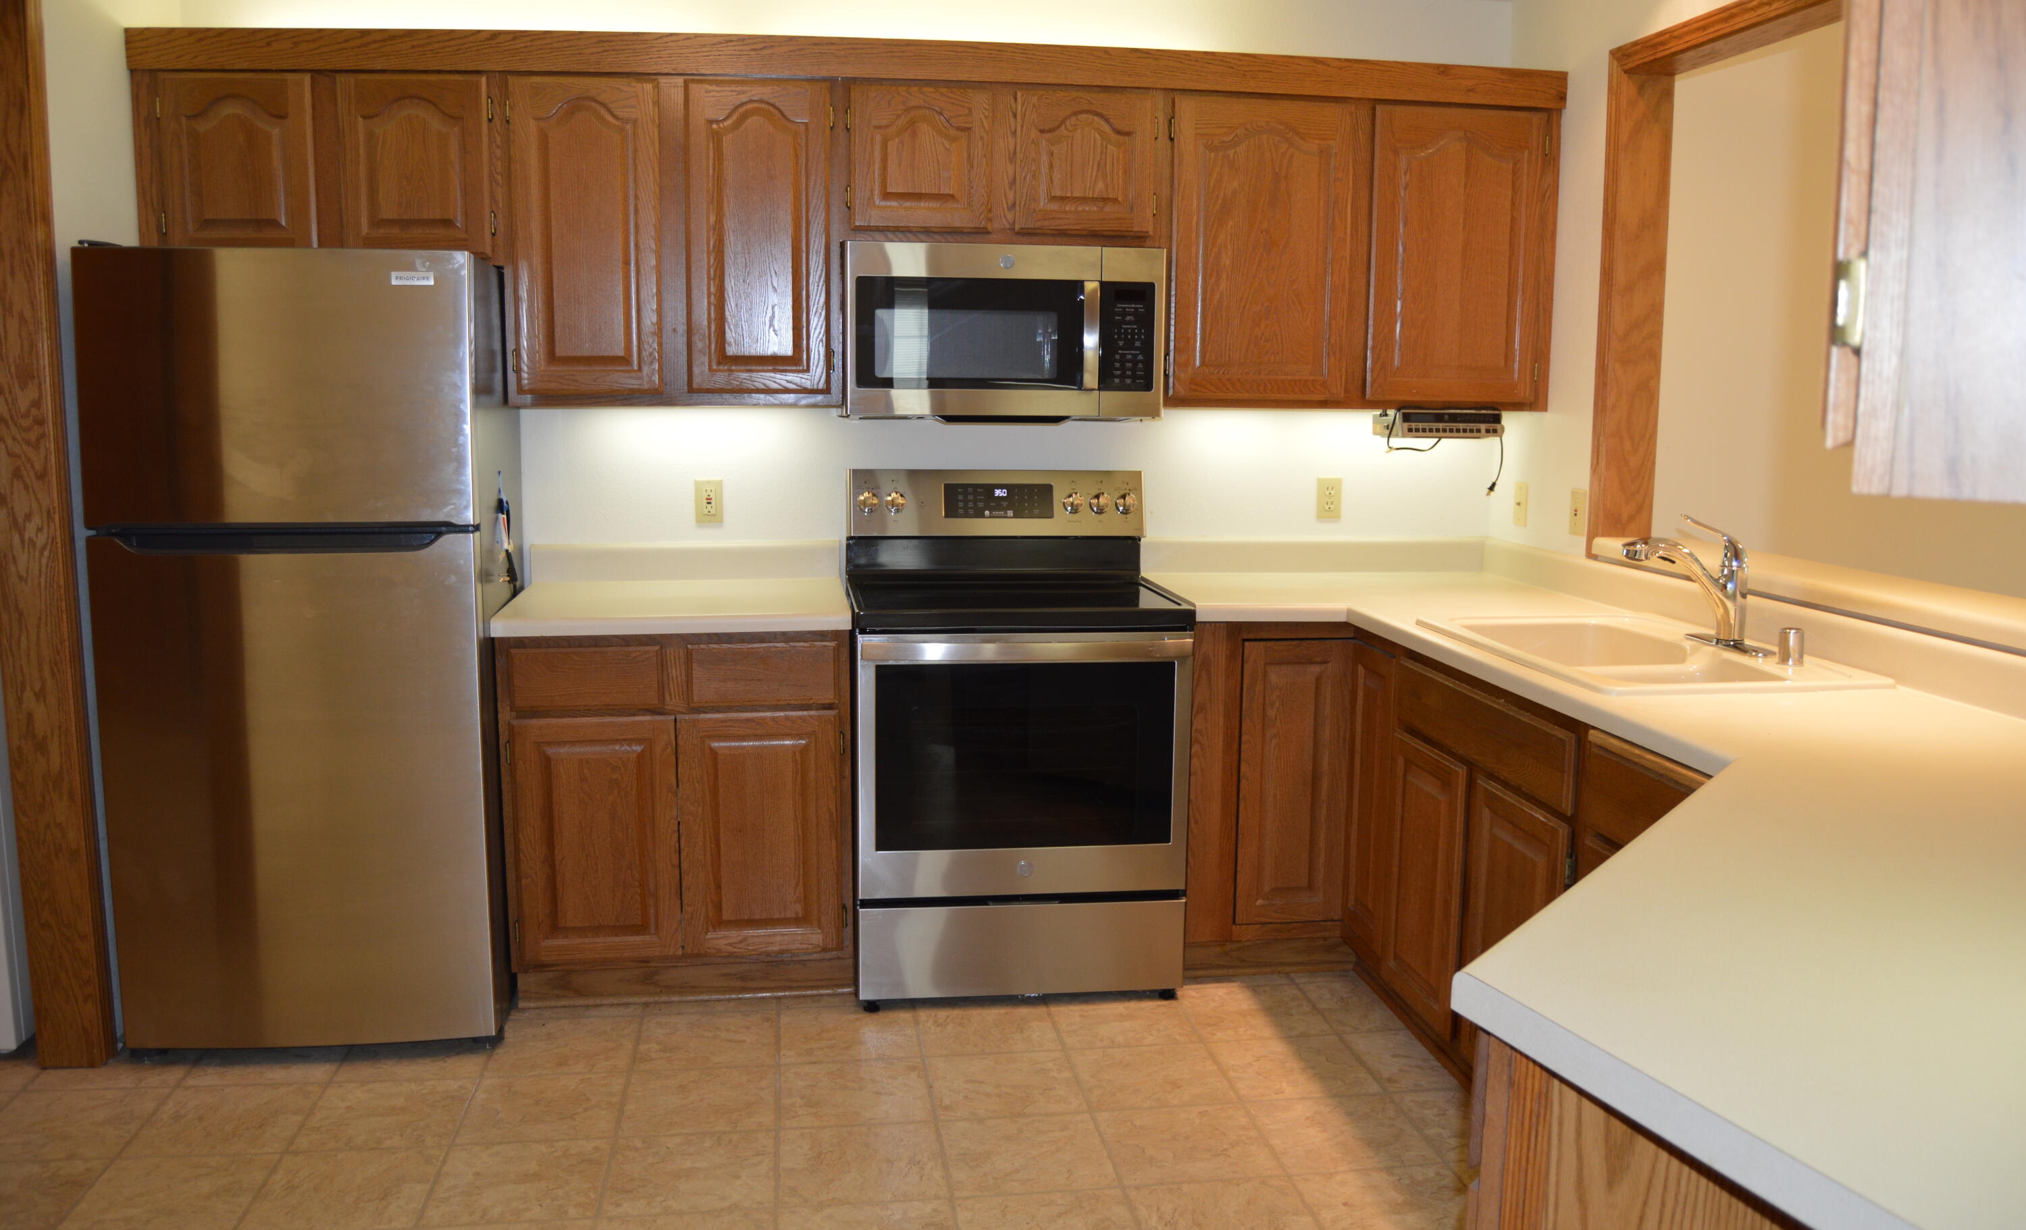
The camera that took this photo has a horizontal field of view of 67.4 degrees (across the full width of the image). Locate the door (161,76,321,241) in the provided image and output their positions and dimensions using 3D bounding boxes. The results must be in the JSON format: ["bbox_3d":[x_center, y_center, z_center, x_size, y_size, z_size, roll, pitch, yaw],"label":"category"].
[{"bbox_3d":[-1.704,-0.990,3.353,0.321,0.400,0.022,-1,8,-8],"label":"door"}]

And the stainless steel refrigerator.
[{"bbox_3d":[-1.492,0.068,3.405,0.727,1.670,0.750,-1,8,-7],"label":"stainless steel refrigerator"}]

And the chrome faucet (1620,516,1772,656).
[{"bbox_3d":[1.308,-0.064,2.952,0.270,0.262,0.250,-1,8,-7],"label":"chrome faucet"}]

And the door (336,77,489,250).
[{"bbox_3d":[-1.335,-1.001,3.397,0.323,0.400,0.022,-1,8,-8],"label":"door"}]

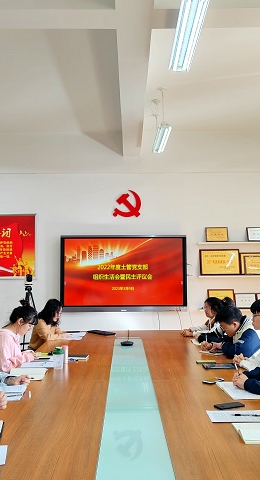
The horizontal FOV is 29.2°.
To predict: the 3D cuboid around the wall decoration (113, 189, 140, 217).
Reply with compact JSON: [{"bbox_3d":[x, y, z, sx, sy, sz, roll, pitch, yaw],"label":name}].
[{"bbox_3d":[-0.036,-0.522,7.225,0.405,0.388,0.025,0,-3,-1],"label":"wall decoration"}]

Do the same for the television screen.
[{"bbox_3d":[-0.087,0.479,7.083,1.794,1.085,0.090,0,-3,-1],"label":"television screen"}]

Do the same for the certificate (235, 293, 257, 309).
[{"bbox_3d":[1.648,0.873,7.074,0.284,0.228,0.025,0,-17,-1],"label":"certificate"}]

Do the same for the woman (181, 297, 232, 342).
[{"bbox_3d":[0.887,1.224,5.404,0.700,1.198,0.500,0,-3,-12],"label":"woman"}]

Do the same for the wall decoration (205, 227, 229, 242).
[{"bbox_3d":[1.254,-0.077,7.172,0.323,0.213,0.020,0,-18,-1],"label":"wall decoration"}]

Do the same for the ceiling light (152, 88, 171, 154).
[{"bbox_3d":[0.390,-1.404,6.136,0.150,0.447,1.289,0,-3,-1],"label":"ceiling light"}]

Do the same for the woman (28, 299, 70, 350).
[{"bbox_3d":[-0.922,1.267,5.643,0.630,1.200,0.500,-1,-4,11],"label":"woman"}]

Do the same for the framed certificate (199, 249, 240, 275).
[{"bbox_3d":[1.285,0.319,7.084,0.559,0.364,0.025,0,-16,-1],"label":"framed certificate"}]

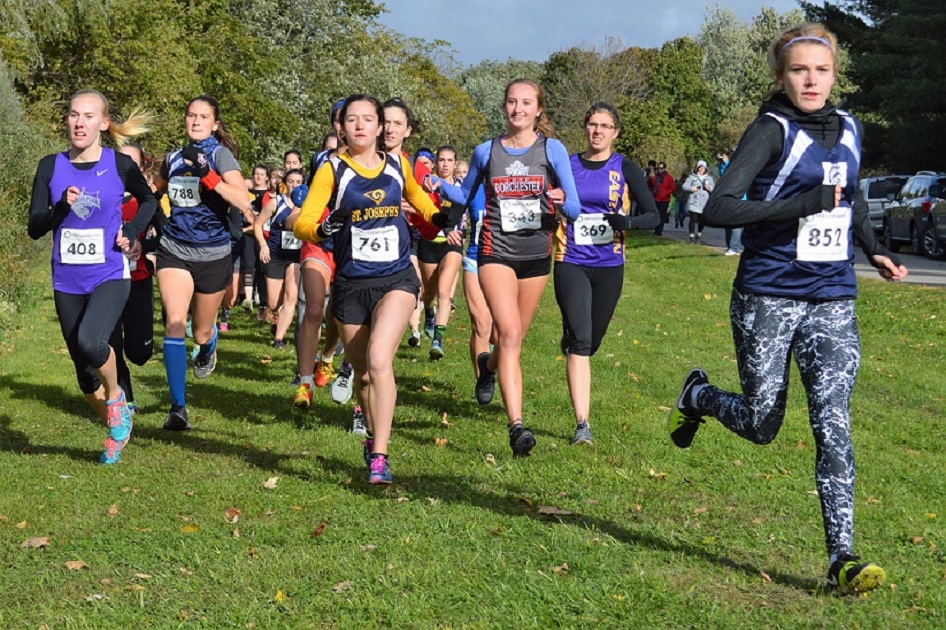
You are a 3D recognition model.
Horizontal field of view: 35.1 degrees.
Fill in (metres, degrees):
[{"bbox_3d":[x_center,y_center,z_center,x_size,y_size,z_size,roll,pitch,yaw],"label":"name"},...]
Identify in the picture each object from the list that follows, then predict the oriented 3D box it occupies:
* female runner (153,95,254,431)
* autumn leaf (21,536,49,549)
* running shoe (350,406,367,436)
[{"bbox_3d":[-1.345,-0.265,7.475,0.470,1.650,0.700,1,5,6],"label":"female runner"},{"bbox_3d":[-1.460,0.760,4.991,0.095,0.025,0.085,0,4,0],"label":"autumn leaf"},{"bbox_3d":[-0.551,0.523,7.415,0.095,0.125,0.260,0,4,-5],"label":"running shoe"}]

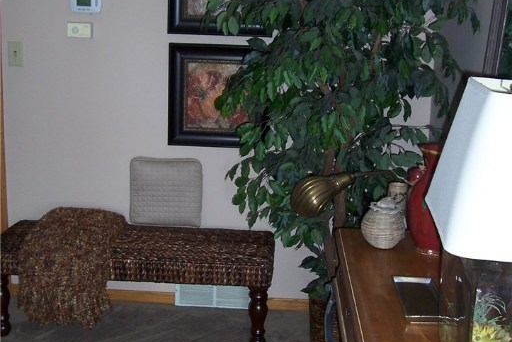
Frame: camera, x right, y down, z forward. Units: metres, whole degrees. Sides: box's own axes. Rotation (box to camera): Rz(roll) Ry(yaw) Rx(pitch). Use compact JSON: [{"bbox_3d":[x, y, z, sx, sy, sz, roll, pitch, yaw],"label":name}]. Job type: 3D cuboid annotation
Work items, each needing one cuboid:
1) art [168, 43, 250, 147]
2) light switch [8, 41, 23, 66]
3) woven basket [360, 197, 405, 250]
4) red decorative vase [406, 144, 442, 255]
[{"bbox_3d":[-0.165,-0.349,3.414,0.486,0.482,0.035,2,12,2],"label":"art"},{"bbox_3d":[-1.135,-0.554,3.434,0.071,0.117,0.012,2,12,2],"label":"light switch"},{"bbox_3d":[0.390,0.154,2.223,0.134,0.148,0.134,2,12,2],"label":"woven basket"},{"bbox_3d":[0.558,0.079,2.178,0.200,0.325,0.200,2,12,2],"label":"red decorative vase"}]

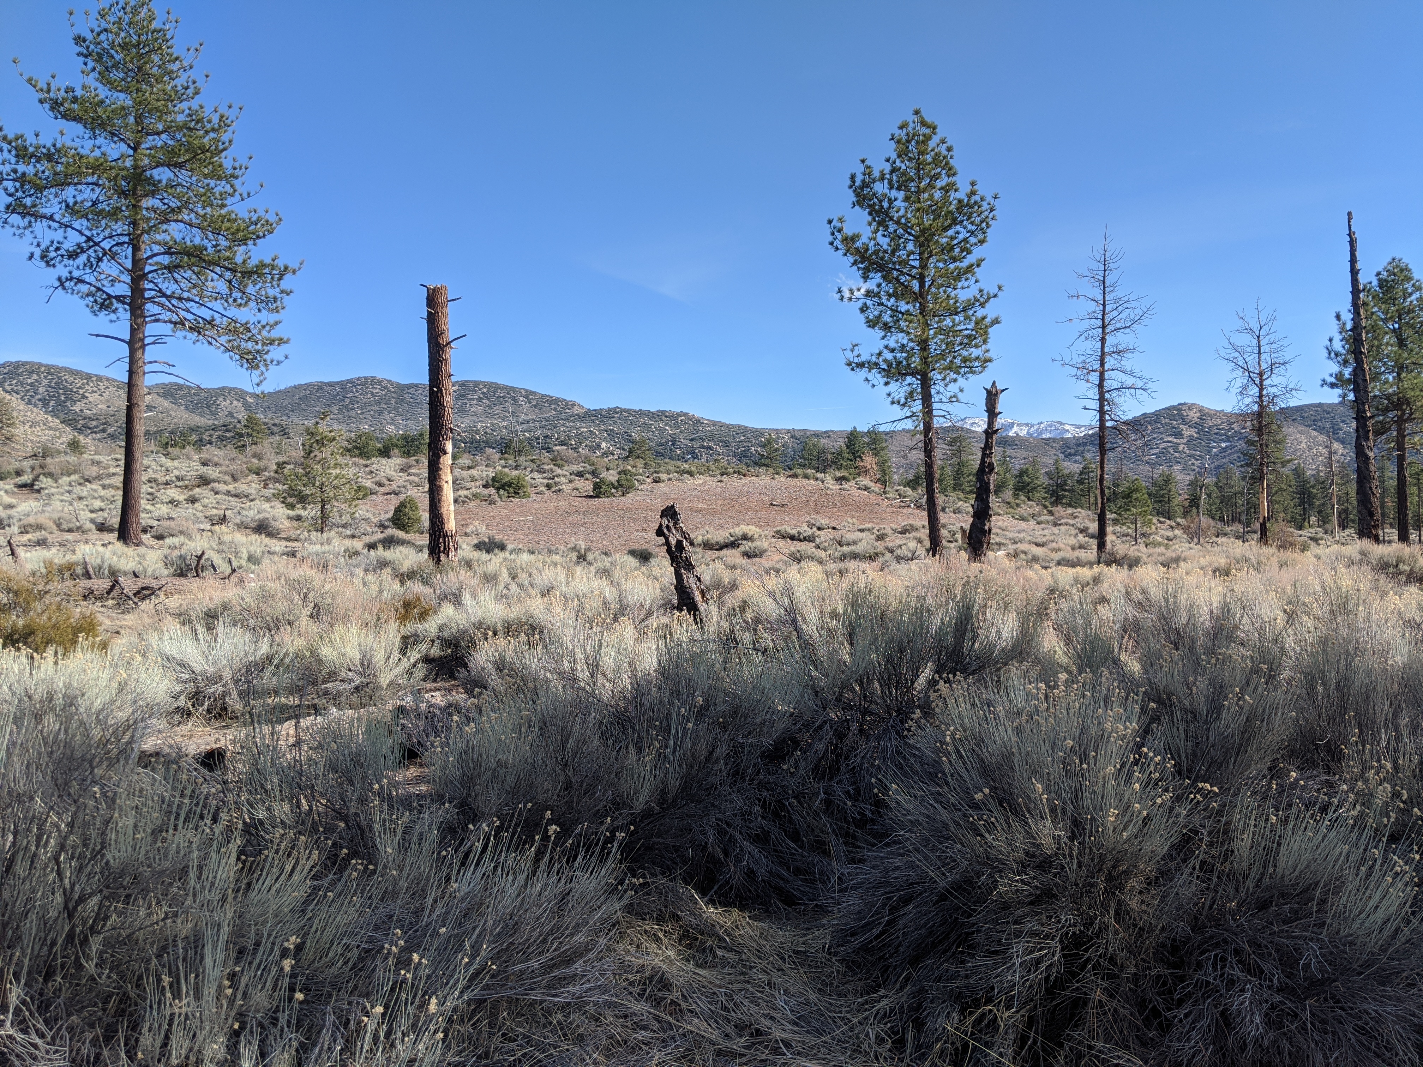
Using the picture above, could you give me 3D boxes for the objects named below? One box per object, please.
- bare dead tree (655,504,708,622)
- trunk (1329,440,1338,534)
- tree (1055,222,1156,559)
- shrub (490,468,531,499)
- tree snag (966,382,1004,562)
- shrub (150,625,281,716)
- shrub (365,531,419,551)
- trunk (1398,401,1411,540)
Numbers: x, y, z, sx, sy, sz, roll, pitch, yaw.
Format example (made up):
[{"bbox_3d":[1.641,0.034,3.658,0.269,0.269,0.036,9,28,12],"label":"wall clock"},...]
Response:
[{"bbox_3d":[-0.414,0.512,16.529,0.512,1.948,0.487,-12,-2,0],"label":"bare dead tree"},{"bbox_3d":[34.824,-2.522,62.086,0.404,5.735,0.404,-2,-2,0],"label":"trunk"},{"bbox_3d":[11.804,-4.090,33.151,2.909,10.069,2.763,0,-2,0],"label":"tree"},{"bbox_3d":[-10.461,-2.616,58.024,2.149,1.572,1.934,0,-2,0],"label":"shrub"},{"bbox_3d":[7.642,-1.687,31.077,0.776,5.158,0.737,4,-2,0],"label":"tree snag"},{"bbox_3d":[-5.015,1.375,11.213,1.312,0.896,1.247,0,-2,0],"label":"shrub"},{"bbox_3d":[-8.945,0.233,31.009,1.521,0.621,1.369,0,-2,0],"label":"shrub"},{"bbox_3d":[26.237,-2.197,42.080,0.484,5.364,0.484,0,-2,0],"label":"trunk"}]

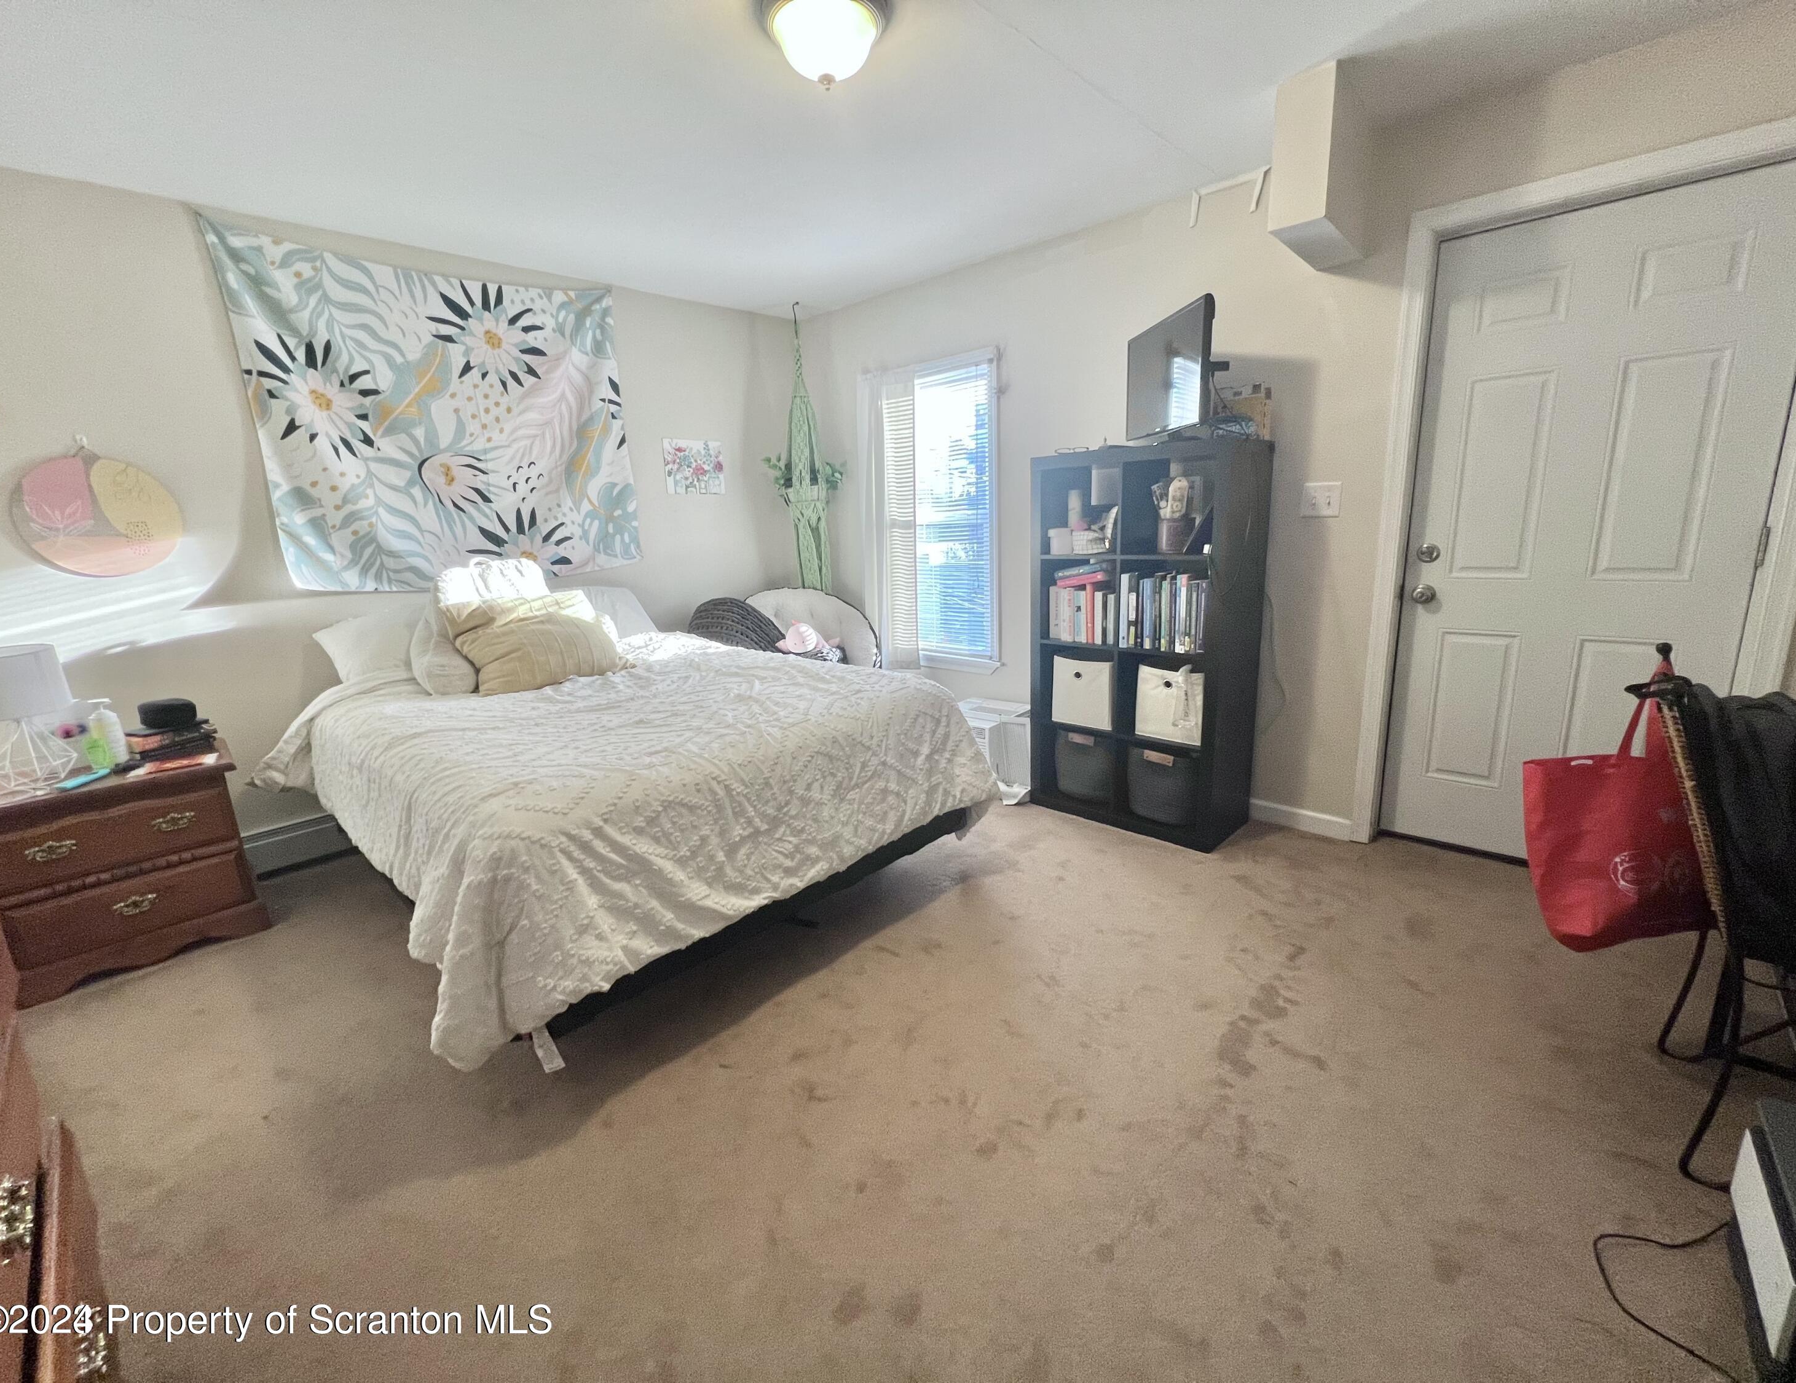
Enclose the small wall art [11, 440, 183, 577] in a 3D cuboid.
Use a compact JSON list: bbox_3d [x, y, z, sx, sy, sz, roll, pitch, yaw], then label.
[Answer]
[{"bbox_3d":[-2.689,-0.602,2.350,0.025,0.410,0.385,10,19,43],"label":"small wall art"}]

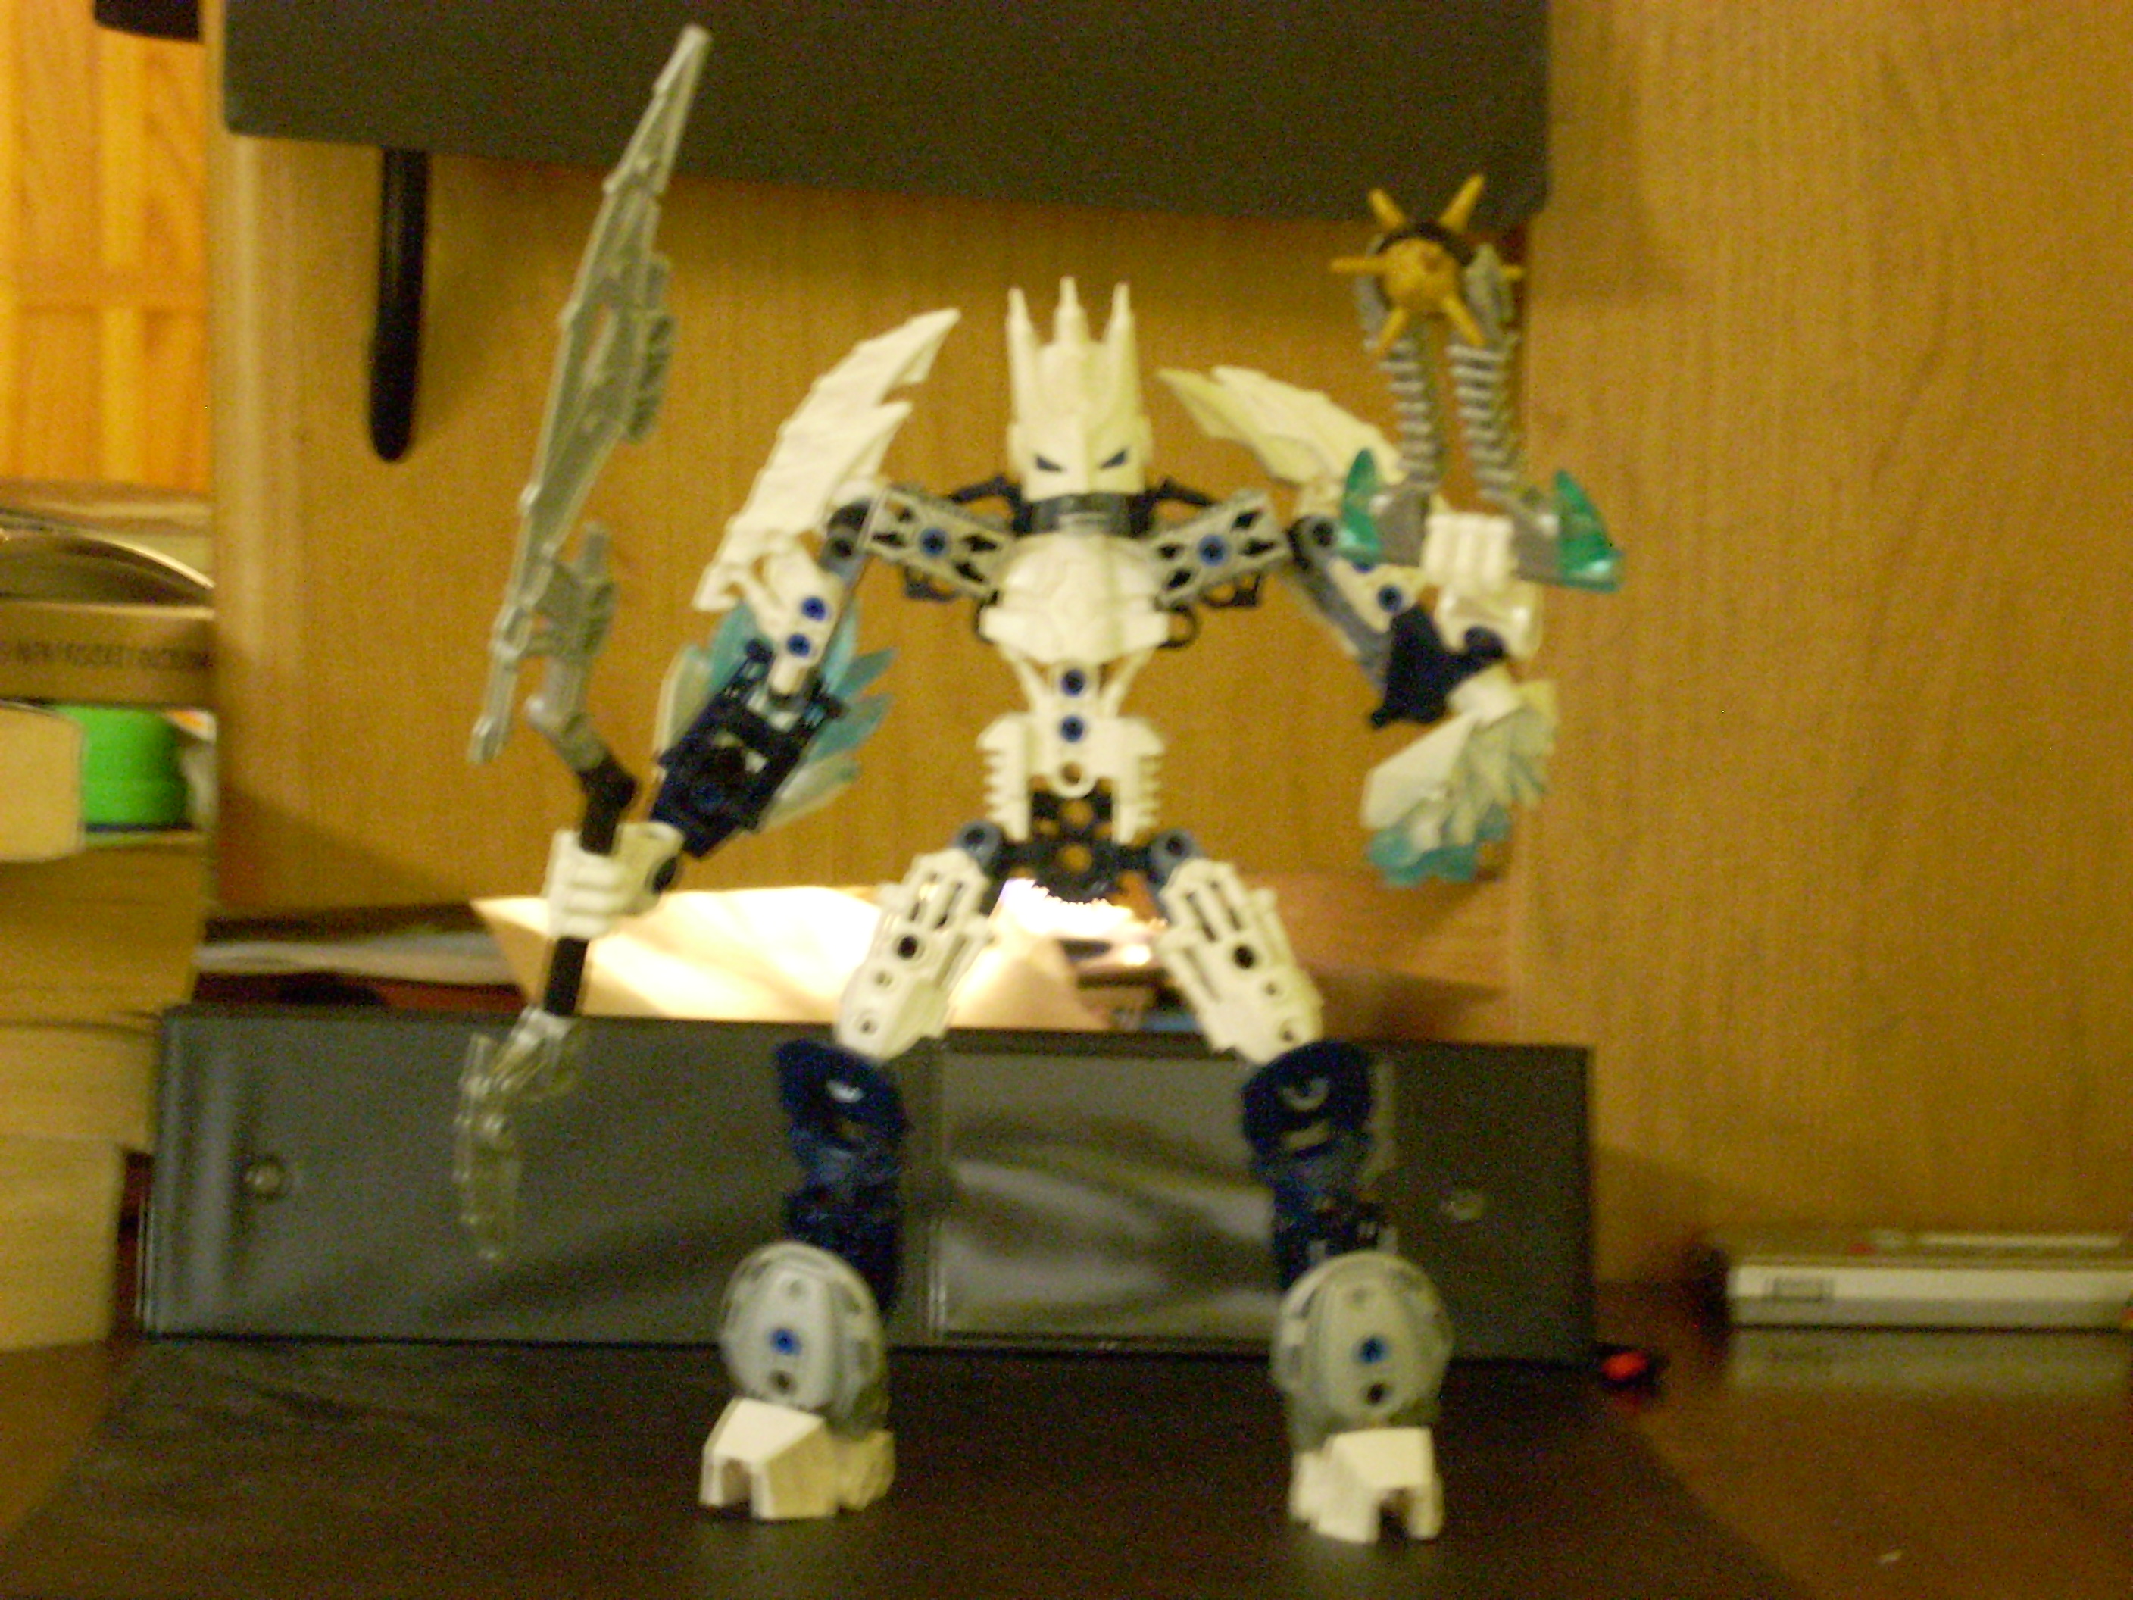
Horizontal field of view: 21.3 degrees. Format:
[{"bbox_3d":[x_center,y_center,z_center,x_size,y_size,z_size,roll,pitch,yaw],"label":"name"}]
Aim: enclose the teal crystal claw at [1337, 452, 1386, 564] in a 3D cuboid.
[{"bbox_3d":[0.049,-0.048,0.940,0.008,0.019,0.009,5,4,11],"label":"teal crystal claw"}]

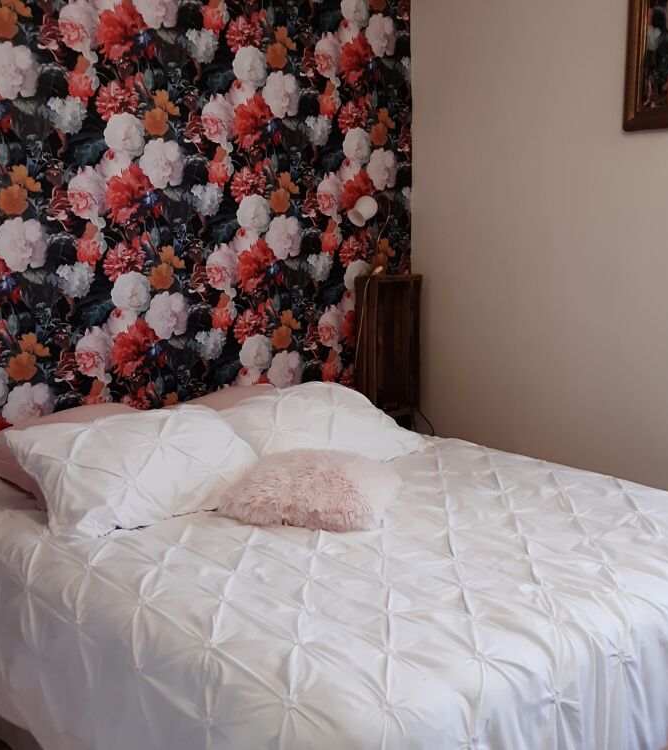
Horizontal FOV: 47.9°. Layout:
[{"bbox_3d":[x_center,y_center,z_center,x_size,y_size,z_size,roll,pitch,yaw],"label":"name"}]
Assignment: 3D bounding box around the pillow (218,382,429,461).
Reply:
[{"bbox_3d":[0.000,0.182,2.761,0.680,0.160,0.460,-9,35,-35],"label":"pillow"}]

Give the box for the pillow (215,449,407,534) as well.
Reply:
[{"bbox_3d":[-0.053,0.330,2.276,0.500,0.140,0.400,3,21,14],"label":"pillow"}]

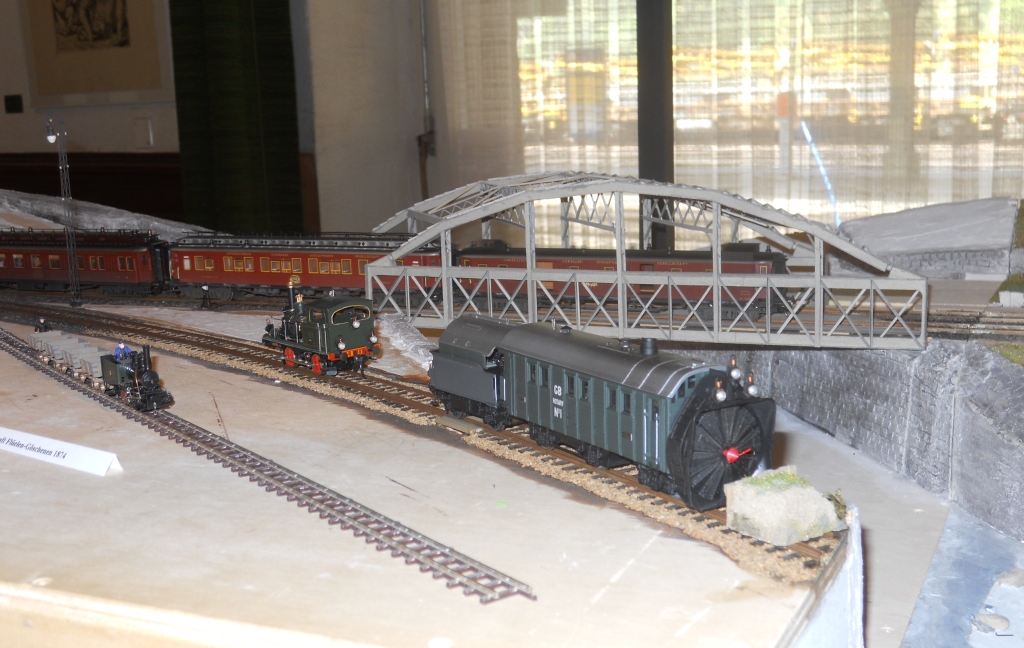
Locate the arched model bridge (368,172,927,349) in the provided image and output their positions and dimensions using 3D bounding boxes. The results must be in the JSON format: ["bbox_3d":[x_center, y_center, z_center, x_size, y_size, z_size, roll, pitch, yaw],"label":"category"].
[{"bbox_3d":[0.055,-0.054,0.870,0.468,0.108,0.096,3,11,23],"label":"arched model bridge"}]

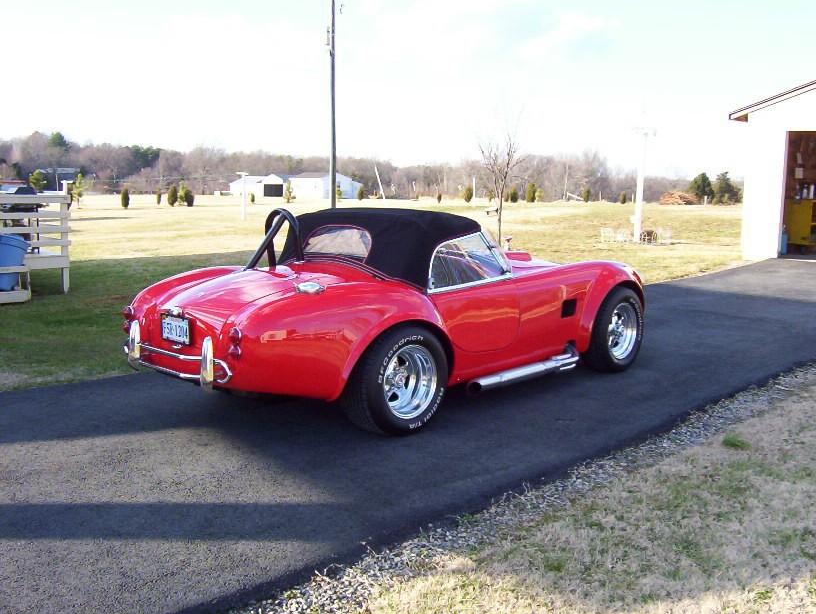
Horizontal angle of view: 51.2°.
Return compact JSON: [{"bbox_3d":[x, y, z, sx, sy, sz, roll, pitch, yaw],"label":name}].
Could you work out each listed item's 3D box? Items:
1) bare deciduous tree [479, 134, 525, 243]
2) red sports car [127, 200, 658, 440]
[{"bbox_3d":[2.341,-2.911,21.498,1.150,2.870,1.100,0,8,0],"label":"bare deciduous tree"},{"bbox_3d":[0.117,-0.074,6.106,1.760,1.265,4.050,8,11,44],"label":"red sports car"}]

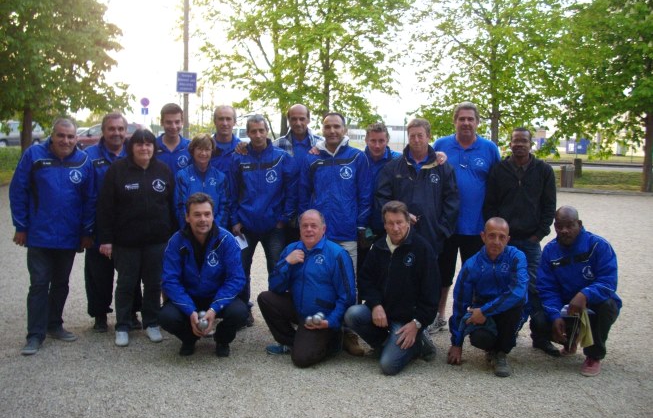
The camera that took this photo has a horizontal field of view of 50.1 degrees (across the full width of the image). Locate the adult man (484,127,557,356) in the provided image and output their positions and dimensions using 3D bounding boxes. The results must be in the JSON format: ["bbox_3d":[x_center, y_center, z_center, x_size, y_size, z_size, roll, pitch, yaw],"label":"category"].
[{"bbox_3d":[1.470,0.234,5.288,0.550,1.689,0.360,3,6,14],"label":"adult man"}]

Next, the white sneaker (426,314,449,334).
[{"bbox_3d":[0.868,0.961,5.717,0.115,0.120,0.300,7,9,43],"label":"white sneaker"}]

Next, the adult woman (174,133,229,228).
[{"bbox_3d":[-0.992,0.197,5.587,0.470,1.590,0.330,0,6,-11],"label":"adult woman"}]

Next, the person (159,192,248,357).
[{"bbox_3d":[-0.922,0.464,5.234,0.640,1.140,0.680,0,6,-8],"label":"person"}]

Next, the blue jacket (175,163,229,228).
[{"bbox_3d":[-0.987,-0.076,5.557,0.470,0.620,0.310,0,6,-11],"label":"blue jacket"}]

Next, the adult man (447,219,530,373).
[{"bbox_3d":[1.162,0.580,5.009,0.570,1.048,0.700,3,6,14],"label":"adult man"}]

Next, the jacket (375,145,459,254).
[{"bbox_3d":[0.702,-0.034,5.447,0.640,0.910,0.380,2,6,11],"label":"jacket"}]

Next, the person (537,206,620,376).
[{"bbox_3d":[1.816,0.547,5.030,0.600,1.133,0.720,4,7,28],"label":"person"}]

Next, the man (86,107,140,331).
[{"bbox_3d":[-1.713,0.107,5.641,0.560,1.744,0.380,0,6,-8],"label":"man"}]

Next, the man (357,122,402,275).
[{"bbox_3d":[0.436,0.156,5.748,0.550,1.706,0.380,2,6,6],"label":"man"}]

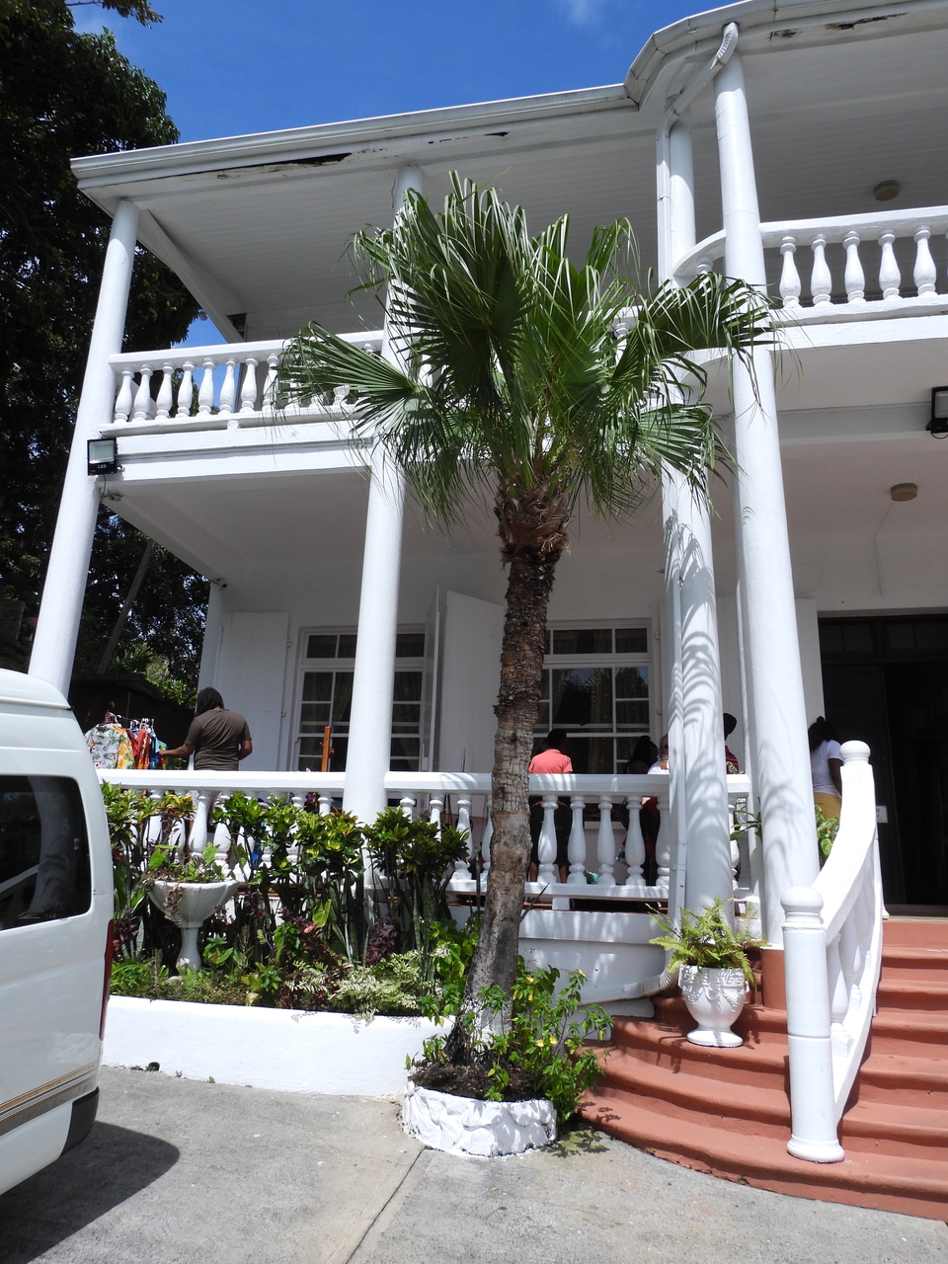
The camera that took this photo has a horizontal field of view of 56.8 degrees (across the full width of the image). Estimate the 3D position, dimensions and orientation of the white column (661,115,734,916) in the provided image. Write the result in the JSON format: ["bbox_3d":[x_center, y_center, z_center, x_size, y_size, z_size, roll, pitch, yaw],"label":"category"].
[{"bbox_3d":[1.751,-1.278,7.083,0.350,7.130,0.350,-1,-16,11],"label":"white column"}]

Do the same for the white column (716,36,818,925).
[{"bbox_3d":[2.095,-1.462,6.476,0.360,7.100,0.360,-1,-16,11],"label":"white column"}]

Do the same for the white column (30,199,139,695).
[{"bbox_3d":[-3.752,-1.086,8.264,0.350,7.200,0.350,-1,-16,11],"label":"white column"}]

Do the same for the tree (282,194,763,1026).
[{"bbox_3d":[0.219,-0.549,5.897,3.500,6.380,3.200,-1,-16,11],"label":"tree"}]

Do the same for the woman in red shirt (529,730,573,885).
[{"bbox_3d":[0.720,1.662,7.961,0.480,1.570,0.340,-1,-16,11],"label":"woman in red shirt"}]

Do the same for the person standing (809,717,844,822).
[{"bbox_3d":[2.879,1.480,7.167,0.500,1.620,0.380,7,-17,-18],"label":"person standing"}]

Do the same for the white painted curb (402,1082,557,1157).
[{"bbox_3d":[0.027,2.753,5.094,0.900,0.290,0.900,-1,-16,11],"label":"white painted curb"}]

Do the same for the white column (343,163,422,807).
[{"bbox_3d":[-0.756,-1.152,7.696,0.350,7.200,0.350,-1,-16,11],"label":"white column"}]

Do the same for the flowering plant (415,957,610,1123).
[{"bbox_3d":[0.234,2.345,5.099,1.100,0.850,0.850,-1,-16,11],"label":"flowering plant"}]

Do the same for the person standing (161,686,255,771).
[{"bbox_3d":[-2.379,1.360,7.649,0.720,1.790,0.480,3,-16,-4],"label":"person standing"}]

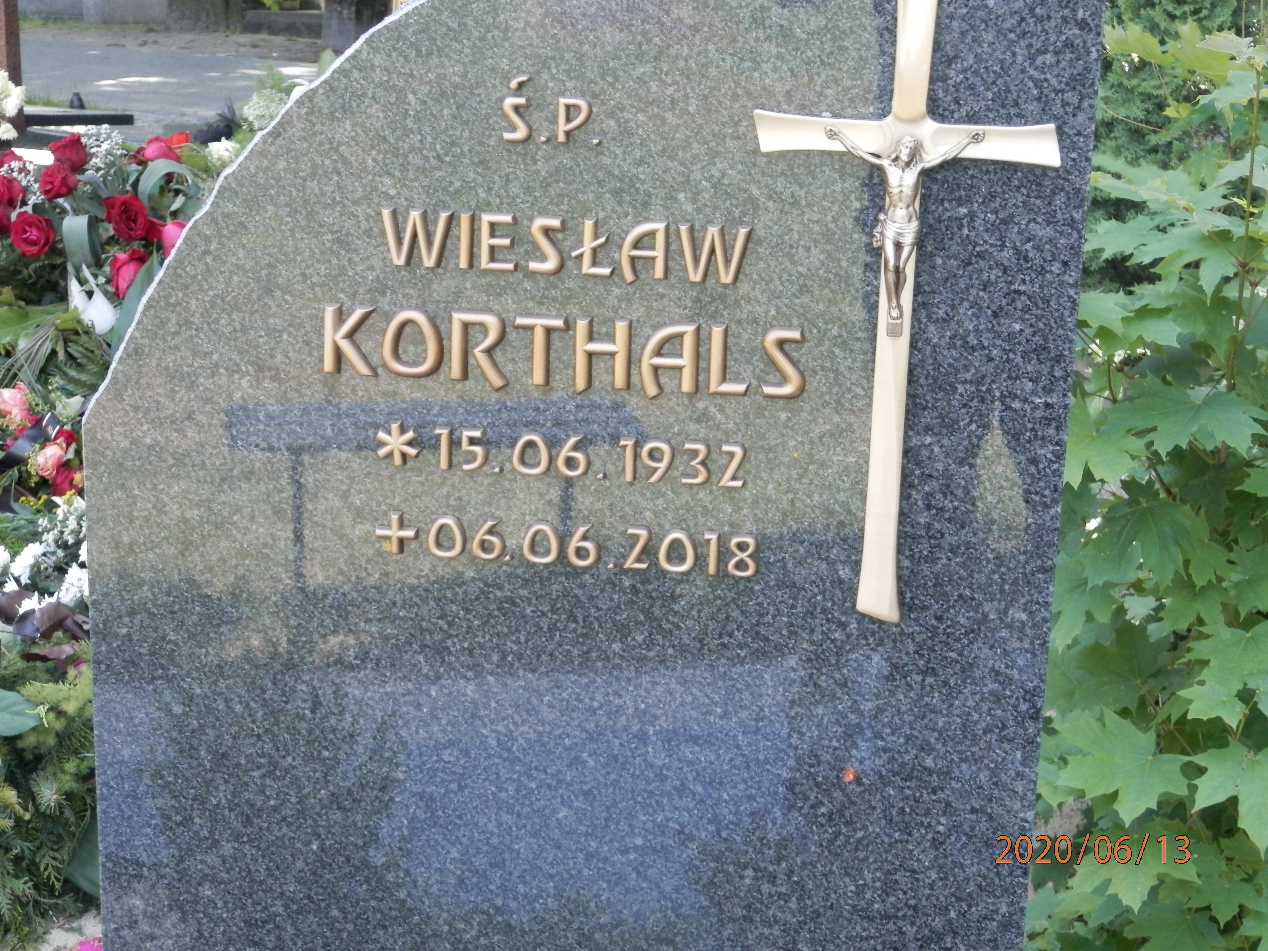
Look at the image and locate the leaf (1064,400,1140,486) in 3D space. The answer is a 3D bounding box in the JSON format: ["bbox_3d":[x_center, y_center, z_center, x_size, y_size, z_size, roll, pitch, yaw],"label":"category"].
[{"bbox_3d":[0.395,-0.028,1.720,0.087,0.076,0.040,5,17,9],"label":"leaf"}]

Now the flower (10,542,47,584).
[{"bbox_3d":[-0.832,0.120,2.770,0.051,0.058,0.048,0,17,-6],"label":"flower"}]

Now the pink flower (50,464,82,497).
[{"bbox_3d":[-0.802,0.008,2.850,0.046,0.046,0.043,-2,17,-11],"label":"pink flower"}]

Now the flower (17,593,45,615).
[{"bbox_3d":[-0.816,0.178,2.730,0.044,0.040,0.043,0,17,-6],"label":"flower"}]

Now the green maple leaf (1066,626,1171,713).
[{"bbox_3d":[0.445,0.178,1.850,0.097,0.080,0.040,5,17,9],"label":"green maple leaf"}]

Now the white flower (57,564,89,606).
[{"bbox_3d":[-0.761,0.149,2.750,0.055,0.056,0.048,-2,17,-11],"label":"white flower"}]

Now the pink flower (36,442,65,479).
[{"bbox_3d":[-0.825,-0.022,2.850,0.043,0.053,0.045,2,17,0],"label":"pink flower"}]

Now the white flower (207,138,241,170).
[{"bbox_3d":[-0.661,-0.519,3.250,0.056,0.054,0.052,0,17,-6],"label":"white flower"}]

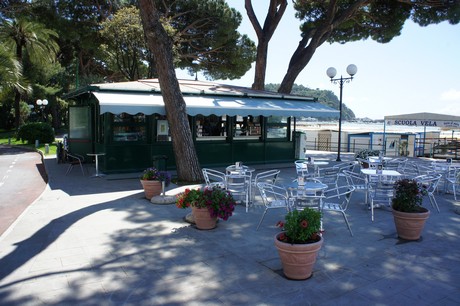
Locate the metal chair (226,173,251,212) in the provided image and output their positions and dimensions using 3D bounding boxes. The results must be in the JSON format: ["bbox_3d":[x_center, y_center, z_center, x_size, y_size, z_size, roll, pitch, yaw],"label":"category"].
[{"bbox_3d":[0.167,0.773,7.047,0.540,0.740,0.570,1,5,7],"label":"metal chair"}]

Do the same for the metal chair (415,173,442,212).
[{"bbox_3d":[3.911,0.787,7.023,0.560,0.735,0.550,2,5,18],"label":"metal chair"}]

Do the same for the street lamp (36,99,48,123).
[{"bbox_3d":[-19.369,-3.428,35.837,1.500,4.185,0.480,3,6,28],"label":"street lamp"}]

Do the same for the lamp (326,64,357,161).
[{"bbox_3d":[4.935,-1.731,15.415,0.480,4.222,1.600,-4,6,-34],"label":"lamp"}]

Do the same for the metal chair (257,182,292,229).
[{"bbox_3d":[0.776,0.896,5.826,0.560,0.735,0.550,1,5,9],"label":"metal chair"}]

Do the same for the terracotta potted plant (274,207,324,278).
[{"bbox_3d":[0.805,1.038,4.037,0.559,0.778,0.559,0,5,0],"label":"terracotta potted plant"}]

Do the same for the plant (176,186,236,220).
[{"bbox_3d":[-0.388,0.798,5.735,0.940,0.500,0.700,0,5,0],"label":"plant"}]

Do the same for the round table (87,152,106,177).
[{"bbox_3d":[-4.272,0.402,11.082,0.600,0.720,0.600,0,5,0],"label":"round table"}]

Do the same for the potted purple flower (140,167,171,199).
[{"bbox_3d":[-1.713,0.675,7.993,0.670,0.750,0.600,0,5,0],"label":"potted purple flower"}]

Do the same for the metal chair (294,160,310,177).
[{"bbox_3d":[1.958,0.610,8.940,0.540,0.740,0.570,-3,6,-28],"label":"metal chair"}]

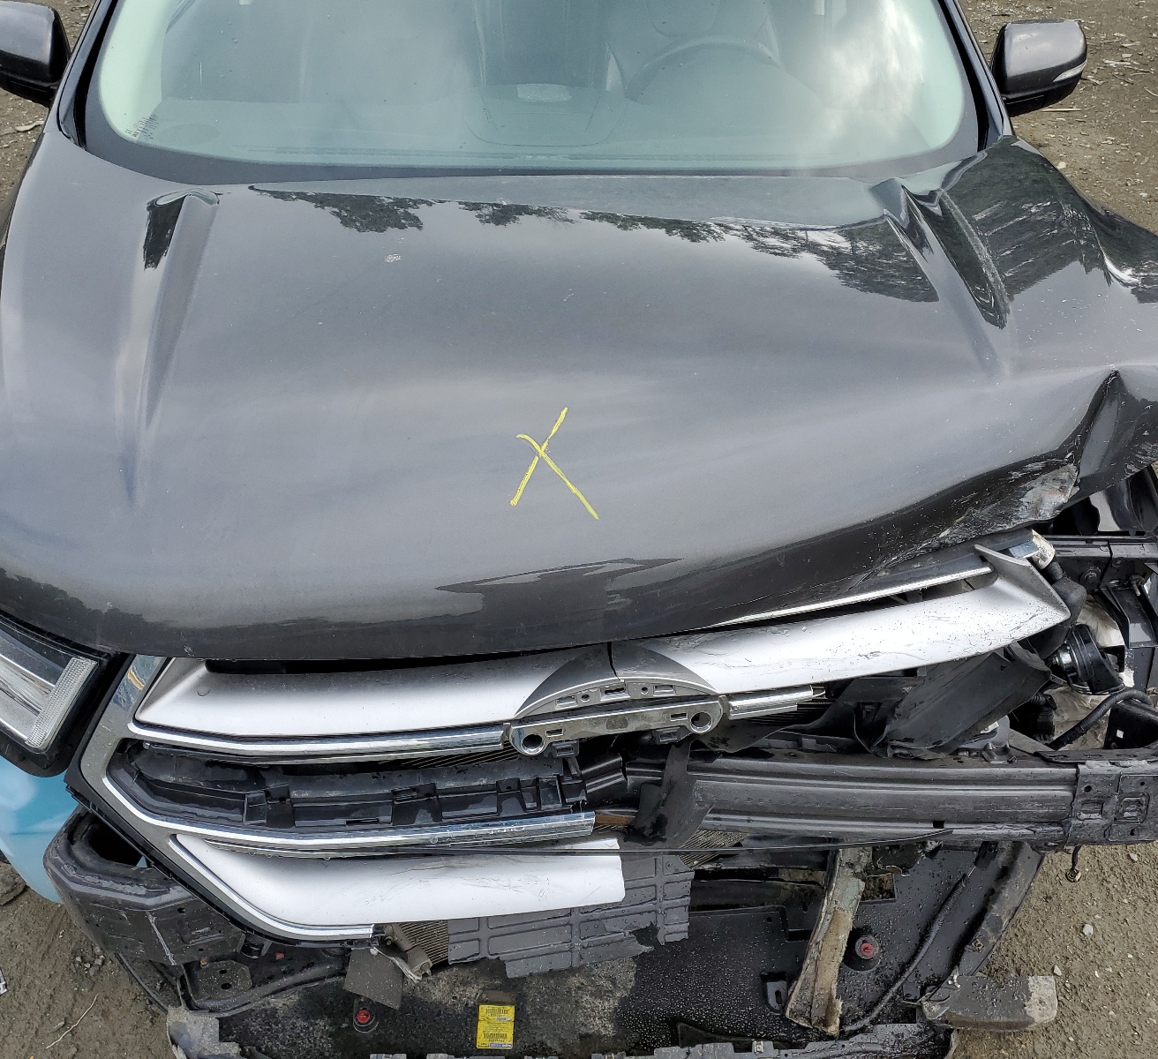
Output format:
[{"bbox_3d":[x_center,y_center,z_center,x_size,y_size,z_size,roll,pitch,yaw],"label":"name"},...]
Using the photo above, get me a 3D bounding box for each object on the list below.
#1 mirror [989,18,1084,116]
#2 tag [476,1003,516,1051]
[{"bbox_3d":[0.907,-0.927,2.145,0.225,0.180,0.145,-1,35,-4],"label":"mirror"},{"bbox_3d":[-0.113,0.678,1.444,0.049,0.002,0.061,0,35,-2],"label":"tag"}]

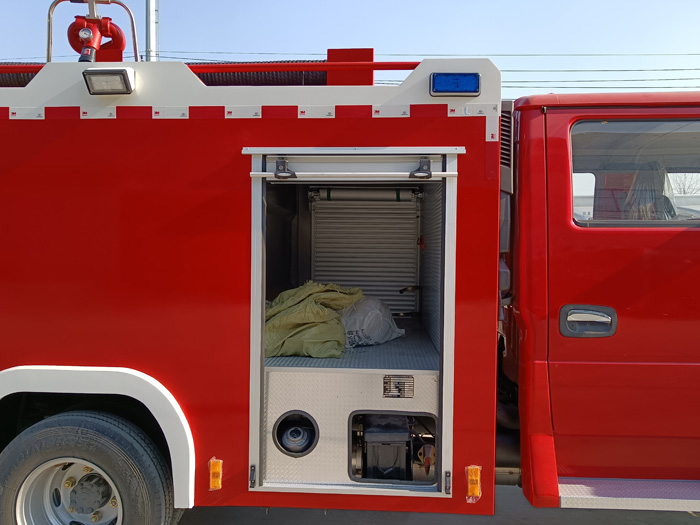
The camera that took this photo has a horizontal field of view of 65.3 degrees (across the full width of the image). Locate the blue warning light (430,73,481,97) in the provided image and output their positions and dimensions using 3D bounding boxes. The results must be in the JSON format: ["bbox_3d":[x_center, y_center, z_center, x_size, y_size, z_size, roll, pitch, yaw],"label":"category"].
[{"bbox_3d":[0.415,-0.704,2.144,0.200,0.095,0.038,1,1,3],"label":"blue warning light"}]

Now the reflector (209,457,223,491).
[{"bbox_3d":[-0.553,0.870,2.233,0.053,0.126,0.022,1,1,3],"label":"reflector"}]

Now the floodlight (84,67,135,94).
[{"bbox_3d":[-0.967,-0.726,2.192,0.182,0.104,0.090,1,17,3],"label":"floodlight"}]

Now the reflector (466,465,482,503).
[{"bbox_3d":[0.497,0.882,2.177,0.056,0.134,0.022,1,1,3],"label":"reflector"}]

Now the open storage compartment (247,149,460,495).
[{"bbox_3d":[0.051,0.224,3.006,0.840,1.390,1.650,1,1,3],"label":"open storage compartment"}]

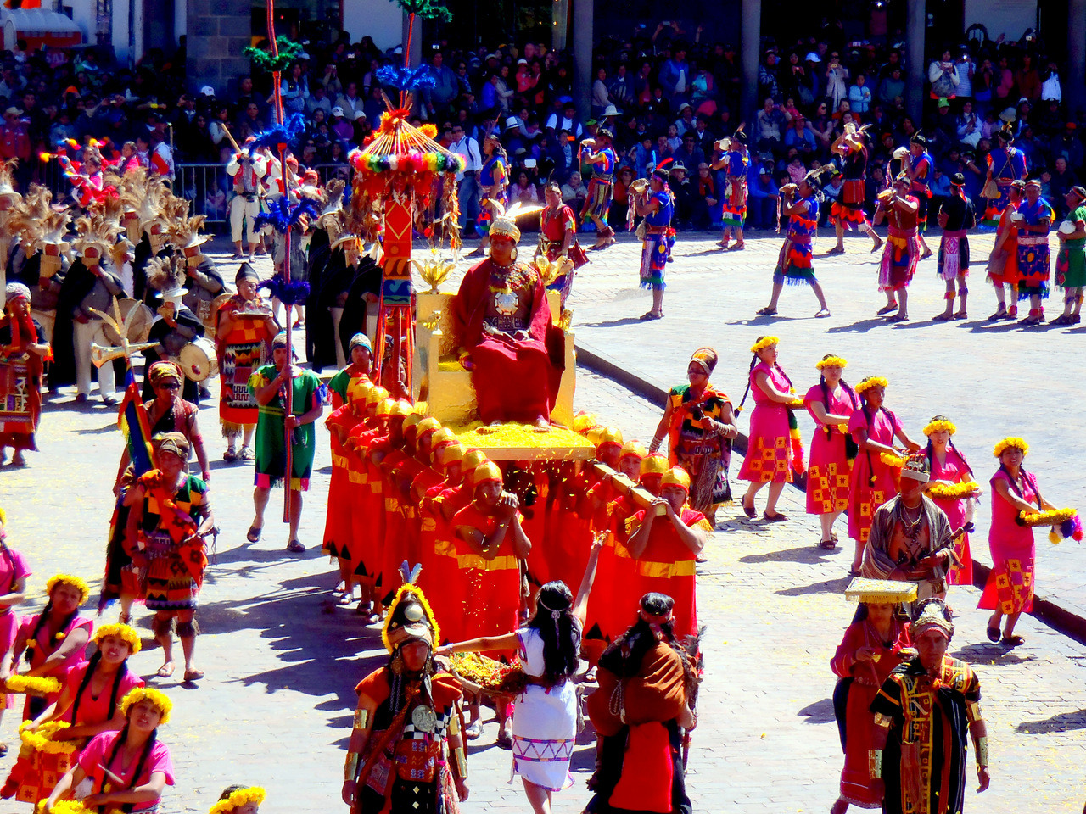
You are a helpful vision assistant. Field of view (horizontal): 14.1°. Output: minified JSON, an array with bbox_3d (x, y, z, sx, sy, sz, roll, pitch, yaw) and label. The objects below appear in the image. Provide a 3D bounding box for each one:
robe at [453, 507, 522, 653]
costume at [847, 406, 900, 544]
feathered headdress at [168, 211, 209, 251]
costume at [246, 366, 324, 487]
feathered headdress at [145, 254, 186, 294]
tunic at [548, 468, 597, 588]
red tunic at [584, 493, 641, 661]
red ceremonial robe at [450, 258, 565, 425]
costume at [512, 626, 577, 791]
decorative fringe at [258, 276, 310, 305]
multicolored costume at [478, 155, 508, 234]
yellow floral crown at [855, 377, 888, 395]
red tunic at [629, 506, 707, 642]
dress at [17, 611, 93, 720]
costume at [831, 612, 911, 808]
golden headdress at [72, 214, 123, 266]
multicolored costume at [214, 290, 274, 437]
[{"bbox_3d":[-0.346,1.120,27.800,0.460,1.060,0.340,-1,7,-10],"label":"robe"},{"bbox_3d":[2.580,0.538,34.200,0.420,1.050,0.350,-3,8,-24],"label":"costume"},{"bbox_3d":[-3.581,-1.780,44.400,0.410,0.410,0.400,0,7,0],"label":"feathered headdress"},{"bbox_3d":[-2.070,0.153,35.300,0.580,1.020,0.360,-1,7,-6],"label":"costume"},{"bbox_3d":[-3.494,-1.227,40.600,0.370,0.360,0.300,1,7,5],"label":"feathered headdress"},{"bbox_3d":[0.225,0.898,31.100,0.460,1.130,0.360,-2,8,-13],"label":"tunic"},{"bbox_3d":[0.541,1.114,28.750,0.480,1.100,0.360,-2,8,-12],"label":"red tunic"},{"bbox_3d":[-0.255,-0.472,31.100,0.740,1.120,0.650,-1,7,-9],"label":"red ceremonial robe"},{"bbox_3d":[0.007,1.655,24.100,0.370,0.920,0.290,0,7,0],"label":"costume"},{"bbox_3d":[-2.119,-0.954,35.900,0.410,0.240,0.380,0,7,0],"label":"decorative fringe"},{"bbox_3d":[-0.699,-2.942,60.800,0.400,1.130,0.460,-2,8,-12],"label":"multicolored costume"},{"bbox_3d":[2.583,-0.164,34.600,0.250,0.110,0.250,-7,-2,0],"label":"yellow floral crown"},{"bbox_3d":[0.821,1.157,29.000,0.500,1.040,0.360,-1,7,-9],"label":"red tunic"},{"bbox_3d":[-2.774,1.673,25.000,0.430,1.020,0.350,1,7,5],"label":"dress"},{"bbox_3d":[1.831,1.699,24.400,0.460,1.060,0.360,-1,7,-8],"label":"costume"},{"bbox_3d":[-4.629,-1.757,45.600,0.520,0.500,0.440,-1,7,-9],"label":"golden headdress"},{"bbox_3d":[-2.795,-0.404,41.400,0.540,1.320,0.380,-1,8,-10],"label":"multicolored costume"}]

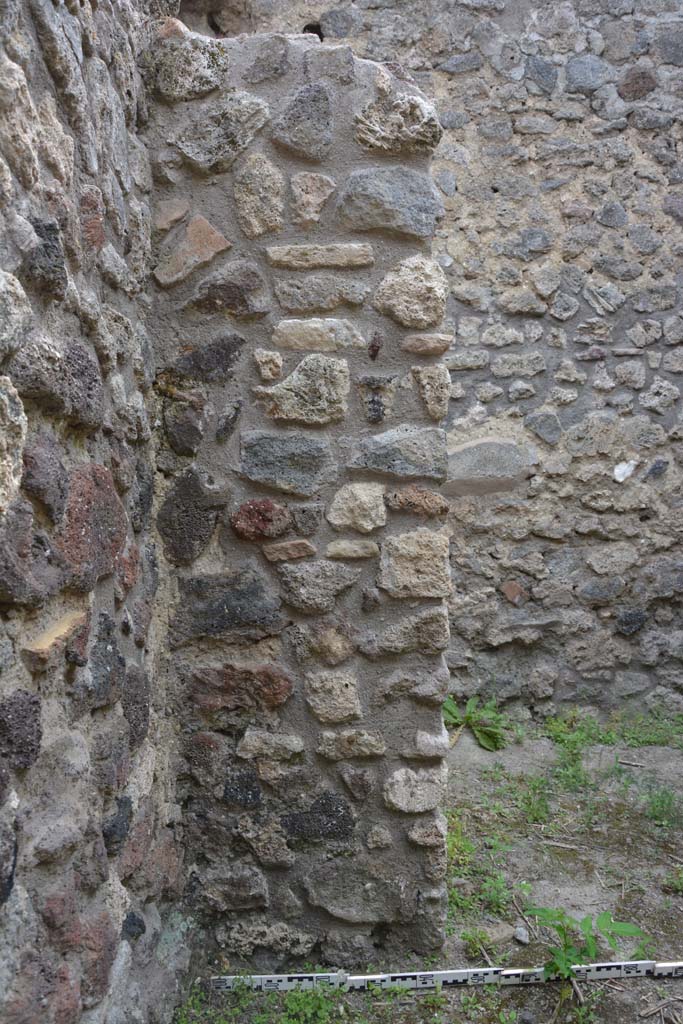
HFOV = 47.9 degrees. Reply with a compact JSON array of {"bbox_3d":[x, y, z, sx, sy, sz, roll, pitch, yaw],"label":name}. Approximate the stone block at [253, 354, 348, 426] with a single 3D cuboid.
[{"bbox_3d":[-0.079,-0.242,1.535,0.177,0.136,0.110,-1,5,-2],"label":"stone block"}]

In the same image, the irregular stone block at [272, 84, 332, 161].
[{"bbox_3d":[-0.075,-0.737,1.496,0.111,0.140,0.100,-1,5,-2],"label":"irregular stone block"}]

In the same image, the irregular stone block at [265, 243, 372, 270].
[{"bbox_3d":[-0.044,-0.491,1.509,0.198,0.052,0.090,-1,5,-2],"label":"irregular stone block"}]

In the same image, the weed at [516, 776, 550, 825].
[{"bbox_3d":[0.542,0.815,2.170,0.094,0.100,0.090,-1,5,-2],"label":"weed"}]

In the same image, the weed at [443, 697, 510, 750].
[{"bbox_3d":[0.489,0.762,2.780,0.235,0.140,0.220,-1,5,-2],"label":"weed"}]

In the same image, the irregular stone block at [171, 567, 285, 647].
[{"bbox_3d":[-0.229,0.183,1.584,0.222,0.156,0.120,-1,5,-2],"label":"irregular stone block"}]

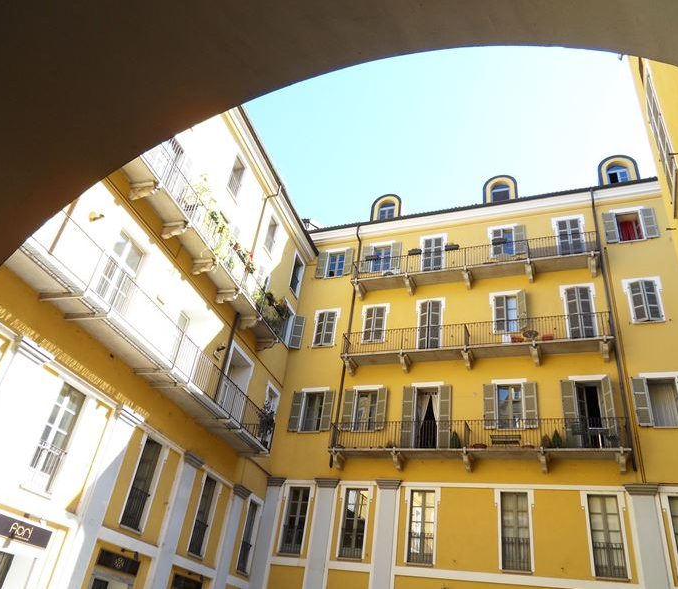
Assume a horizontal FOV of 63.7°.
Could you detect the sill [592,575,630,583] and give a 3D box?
[{"bbox_3d":[8.414,8.775,16.740,0.974,0.070,0.180,-6,-35,22],"label":"sill"}]

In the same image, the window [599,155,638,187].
[{"bbox_3d":[13.251,-5.309,25.821,1.732,2.228,1.300,-6,-35,21],"label":"window"}]

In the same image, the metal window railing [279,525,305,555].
[{"bbox_3d":[-1.781,9.242,20.565,0.896,1.036,0.060,-6,-35,22],"label":"metal window railing"}]

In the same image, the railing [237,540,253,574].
[{"bbox_3d":[-3.250,9.160,19.017,0.060,1.000,0.780,-4,-35,18],"label":"railing"}]

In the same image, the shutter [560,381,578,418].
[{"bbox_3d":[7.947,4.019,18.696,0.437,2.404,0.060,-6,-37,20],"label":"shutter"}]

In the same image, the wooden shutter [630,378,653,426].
[{"bbox_3d":[10.701,3.758,19.209,0.470,1.806,0.050,-6,-35,21],"label":"wooden shutter"}]

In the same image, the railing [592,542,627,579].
[{"bbox_3d":[8.370,8.206,16.847,0.903,0.964,0.060,-6,-34,22],"label":"railing"}]

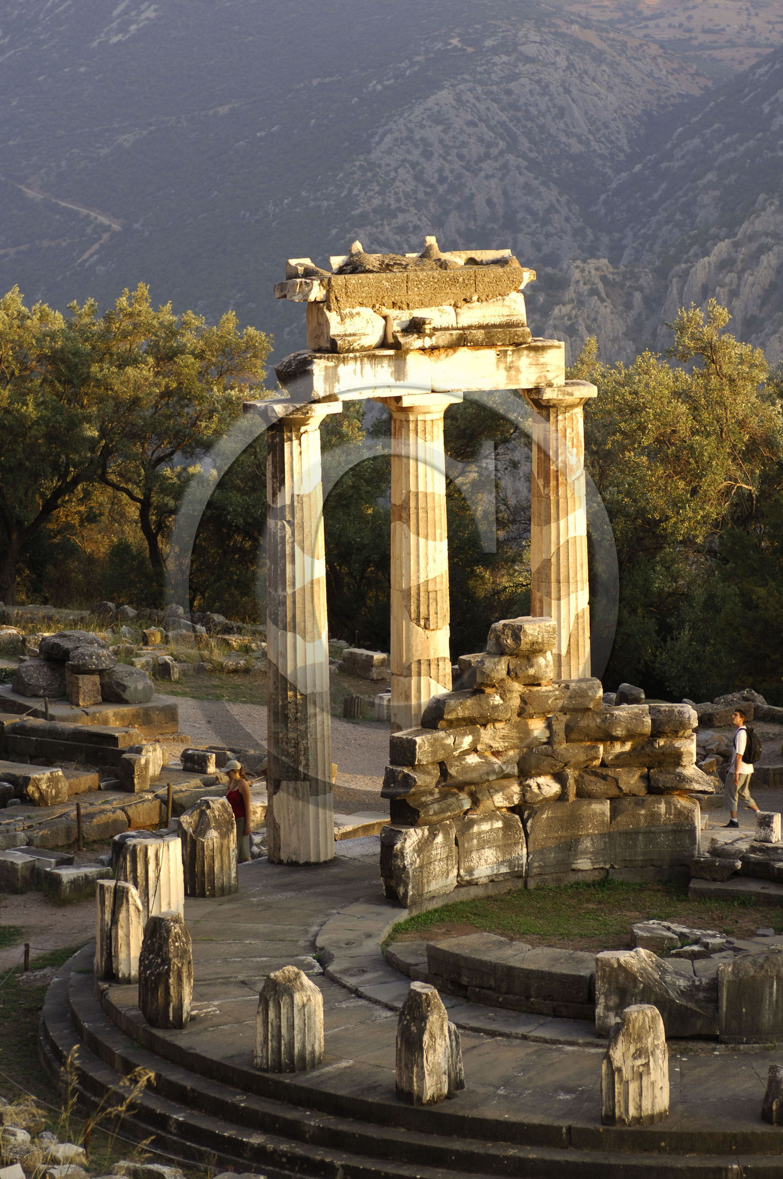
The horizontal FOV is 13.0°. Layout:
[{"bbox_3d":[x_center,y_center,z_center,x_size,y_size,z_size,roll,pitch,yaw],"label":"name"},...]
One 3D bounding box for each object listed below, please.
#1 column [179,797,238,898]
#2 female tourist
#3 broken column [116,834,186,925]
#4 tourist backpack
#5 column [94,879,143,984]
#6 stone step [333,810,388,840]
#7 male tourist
[{"bbox_3d":[-2.334,3.179,42.904,0.850,1.180,0.850,0,9,0],"label":"column"},{"bbox_3d":[-2.049,3.113,46.100,0.300,1.640,0.450,-6,10,-28],"label":"female tourist"},{"bbox_3d":[-2.931,3.526,41.061,0.850,1.100,0.850,0,9,0],"label":"broken column"},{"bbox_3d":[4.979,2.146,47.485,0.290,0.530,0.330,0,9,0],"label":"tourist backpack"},{"bbox_3d":[-3.020,3.840,39.118,0.720,1.110,0.800,0,9,0],"label":"column"},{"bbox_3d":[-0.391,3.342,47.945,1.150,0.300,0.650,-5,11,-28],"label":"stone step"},{"bbox_3d":[4.872,2.479,47.539,0.620,1.700,0.520,0,9,0],"label":"male tourist"}]

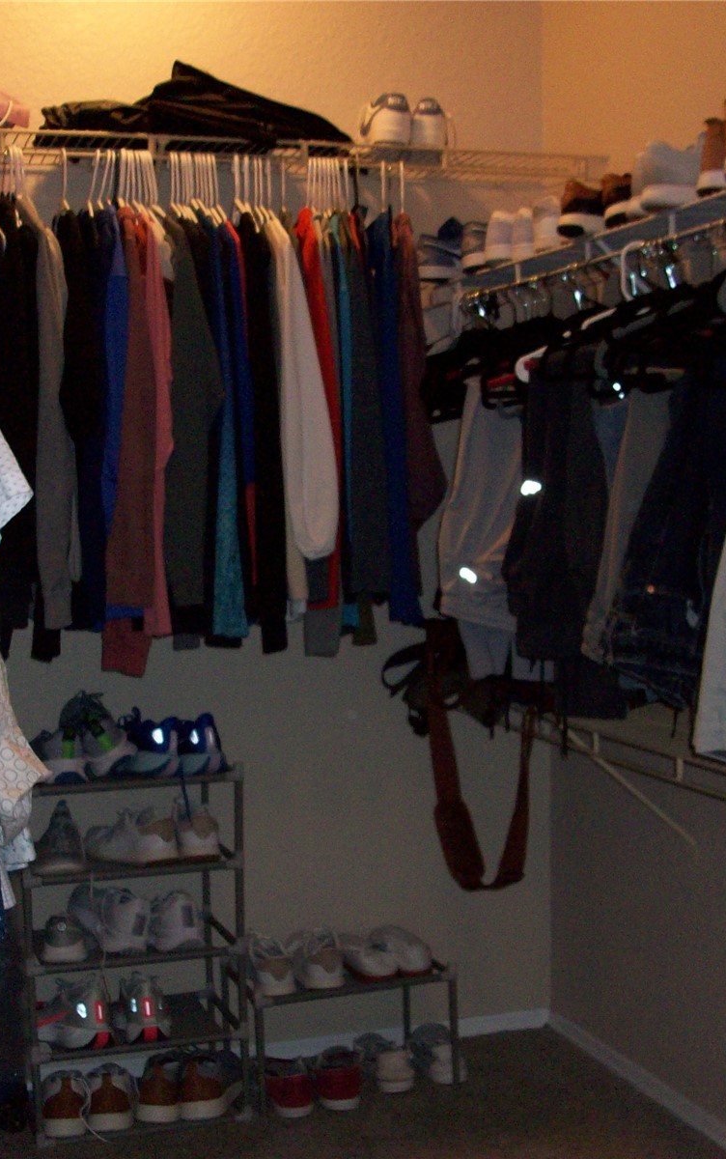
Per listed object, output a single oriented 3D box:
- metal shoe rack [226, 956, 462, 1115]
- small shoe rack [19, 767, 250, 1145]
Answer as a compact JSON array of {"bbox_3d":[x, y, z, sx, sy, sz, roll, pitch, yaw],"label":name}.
[{"bbox_3d":[-0.052,0.988,3.419,0.467,0.266,0.286,-2,4,-18],"label":"metal shoe rack"},{"bbox_3d":[-0.502,0.760,3.220,0.458,0.750,0.286,-2,4,-19],"label":"small shoe rack"}]

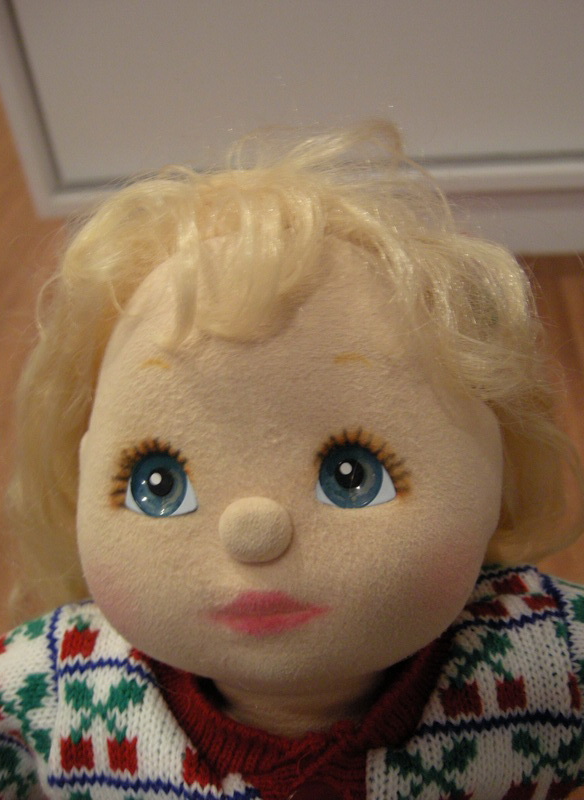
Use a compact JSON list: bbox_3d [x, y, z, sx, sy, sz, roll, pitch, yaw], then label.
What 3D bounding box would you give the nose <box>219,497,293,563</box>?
[{"bbox_3d":[-0.009,0.032,0.225,0.018,0.016,0.011,-1,11,8],"label":"nose"}]

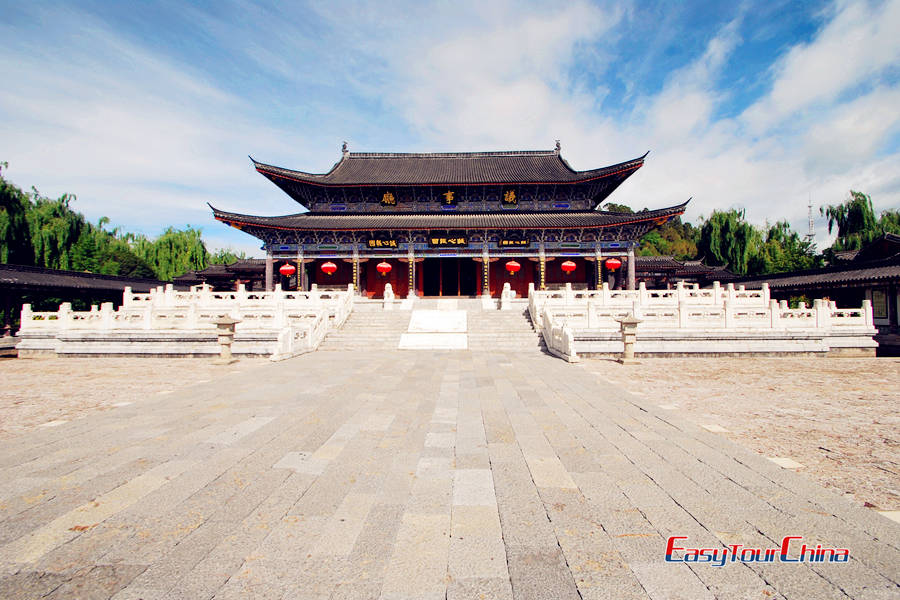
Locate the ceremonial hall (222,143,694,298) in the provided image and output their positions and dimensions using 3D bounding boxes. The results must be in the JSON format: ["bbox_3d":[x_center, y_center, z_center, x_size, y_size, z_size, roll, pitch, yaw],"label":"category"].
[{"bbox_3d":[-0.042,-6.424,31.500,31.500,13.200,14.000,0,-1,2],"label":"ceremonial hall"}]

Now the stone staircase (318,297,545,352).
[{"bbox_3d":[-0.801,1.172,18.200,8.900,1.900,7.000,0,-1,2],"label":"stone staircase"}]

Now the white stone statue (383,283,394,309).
[{"bbox_3d":[-4.250,-0.243,26.000,0.700,1.930,0.800,0,-2,2],"label":"white stone statue"}]

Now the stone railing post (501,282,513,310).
[{"bbox_3d":[3.239,-0.199,21.500,0.680,1.600,0.680,0,-1,2],"label":"stone railing post"}]

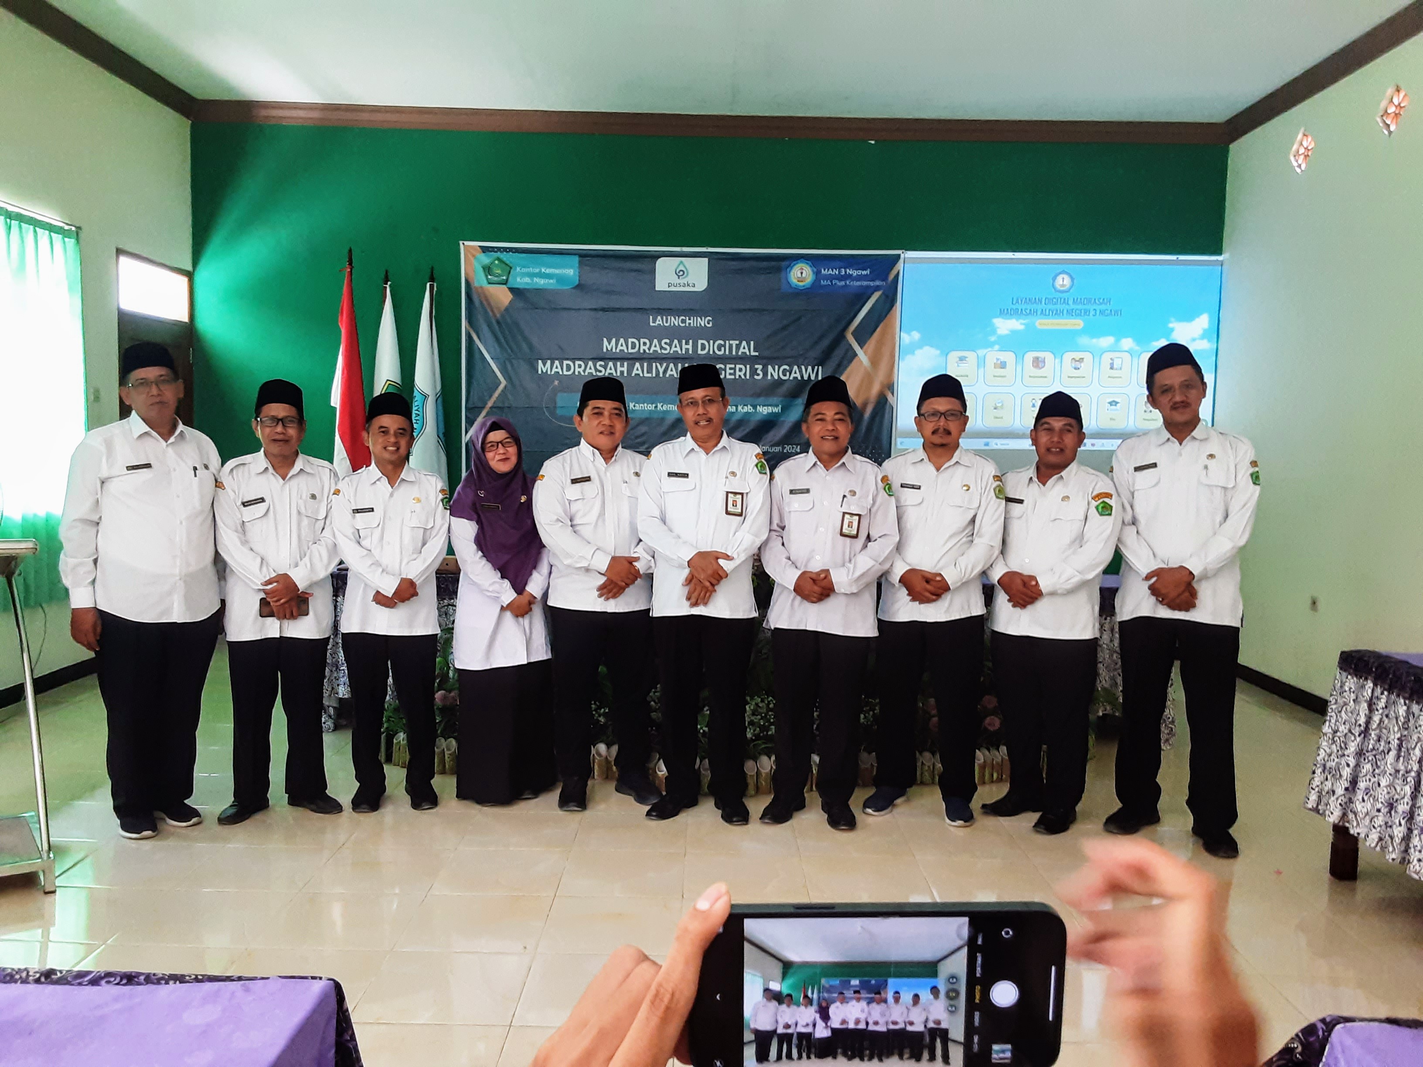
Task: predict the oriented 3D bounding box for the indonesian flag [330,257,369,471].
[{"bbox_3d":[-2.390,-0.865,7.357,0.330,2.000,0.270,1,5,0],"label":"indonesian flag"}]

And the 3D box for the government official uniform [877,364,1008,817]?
[{"bbox_3d":[0.903,0.249,4.383,0.496,1.726,0.340,3,5,17],"label":"government official uniform"}]

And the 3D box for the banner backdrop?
[{"bbox_3d":[-0.224,-1.021,7.667,3.019,1.880,0.040,1,5,0],"label":"banner backdrop"}]

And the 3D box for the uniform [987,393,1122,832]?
[{"bbox_3d":[1.357,0.286,4.388,0.518,1.671,0.340,4,6,33],"label":"uniform"}]

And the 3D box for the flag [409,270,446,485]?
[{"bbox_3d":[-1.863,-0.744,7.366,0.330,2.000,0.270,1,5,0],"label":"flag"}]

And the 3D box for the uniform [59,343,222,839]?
[{"bbox_3d":[-2.105,0.191,4.092,0.531,1.770,0.380,-2,6,-37],"label":"uniform"}]

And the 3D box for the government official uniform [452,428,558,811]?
[{"bbox_3d":[-0.845,0.297,4.510,0.430,1.540,0.340,-1,5,-22],"label":"government official uniform"}]

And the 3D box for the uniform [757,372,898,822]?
[{"bbox_3d":[0.462,0.253,4.345,0.529,1.707,0.340,2,5,12],"label":"uniform"}]

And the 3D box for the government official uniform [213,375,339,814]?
[{"bbox_3d":[-1.661,0.244,4.252,0.452,1.655,0.340,-1,5,-24],"label":"government official uniform"}]

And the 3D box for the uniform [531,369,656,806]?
[{"bbox_3d":[-0.469,0.229,4.460,0.502,1.699,0.340,0,5,-16],"label":"uniform"}]

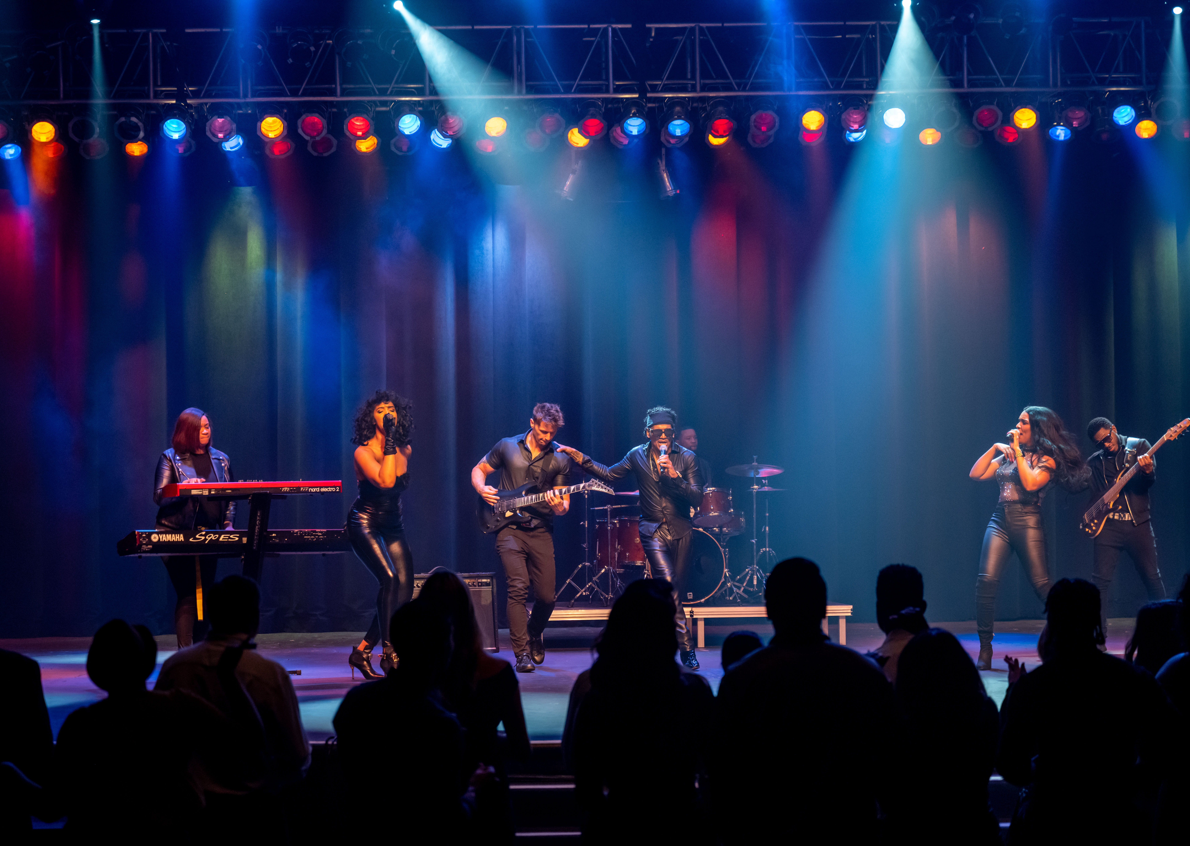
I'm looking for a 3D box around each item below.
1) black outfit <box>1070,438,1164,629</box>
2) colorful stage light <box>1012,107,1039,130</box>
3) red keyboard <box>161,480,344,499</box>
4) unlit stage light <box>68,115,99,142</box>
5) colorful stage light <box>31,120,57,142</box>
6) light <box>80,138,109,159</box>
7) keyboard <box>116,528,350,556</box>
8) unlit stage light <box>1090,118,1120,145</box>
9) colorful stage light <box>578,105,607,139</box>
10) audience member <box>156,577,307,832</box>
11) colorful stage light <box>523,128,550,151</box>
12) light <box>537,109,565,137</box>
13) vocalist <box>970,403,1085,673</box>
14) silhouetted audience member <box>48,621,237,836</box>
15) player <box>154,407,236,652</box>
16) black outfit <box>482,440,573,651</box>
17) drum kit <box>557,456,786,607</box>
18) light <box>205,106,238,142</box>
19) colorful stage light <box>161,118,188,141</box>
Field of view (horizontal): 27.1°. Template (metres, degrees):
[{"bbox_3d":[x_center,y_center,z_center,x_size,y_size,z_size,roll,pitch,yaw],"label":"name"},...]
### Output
[{"bbox_3d":[3.815,0.868,18.000,0.640,1.500,0.420,-1,-2,10],"label":"black outfit"},{"bbox_3d":[3.518,-2.565,20.287,0.240,0.240,0.320,0,38,0],"label":"colorful stage light"},{"bbox_3d":[-2.185,0.425,15.750,1.090,0.095,0.310,1,-4,-27],"label":"red keyboard"},{"bbox_3d":[-4.385,-2.602,21.241,0.260,0.270,0.340,-1,34,-5],"label":"unlit stage light"},{"bbox_3d":[-4.513,-2.459,20.287,0.240,0.240,0.320,0,38,0],"label":"colorful stage light"},{"bbox_3d":[-3.815,-2.132,18.846,0.220,0.220,0.250,0,40,0],"label":"light"},{"bbox_3d":[-2.218,0.746,15.472,1.460,0.155,0.385,1,-3,-29],"label":"keyboard"},{"bbox_3d":[4.258,-2.491,20.689,0.240,0.240,0.320,0,36,0],"label":"unlit stage light"},{"bbox_3d":[-0.020,-2.631,21.341,0.260,0.270,0.340,-1,34,-2],"label":"colorful stage light"},{"bbox_3d":[-1.196,1.278,8.165,0.500,1.550,0.350,-1,-3,-2],"label":"audience member"},{"bbox_3d":[-0.450,-2.194,18.850,0.220,0.220,0.250,0,33,0],"label":"colorful stage light"},{"bbox_3d":[-0.375,-2.633,21.304,0.250,0.250,0.290,-1,26,0],"label":"light"},{"bbox_3d":[2.730,0.727,15.600,0.660,1.680,0.560,-1,-1,34],"label":"vocalist"},{"bbox_3d":[-1.423,1.441,7.785,0.560,1.640,0.400,0,-1,6],"label":"silhouetted audience member"},{"bbox_3d":[-2.618,0.753,16.150,0.520,1.700,0.460,0,-2,-20],"label":"player"},{"bbox_3d":[-0.432,0.768,15.600,0.560,1.400,0.420,0,-1,-9],"label":"black outfit"},{"bbox_3d":[0.594,0.841,19.200,1.780,1.170,1.400,0,-2,0],"label":"drum kit"},{"bbox_3d":[-3.204,-2.608,21.241,0.260,0.270,0.340,-1,34,-4],"label":"light"},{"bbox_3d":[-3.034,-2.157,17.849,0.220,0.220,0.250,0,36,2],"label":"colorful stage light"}]

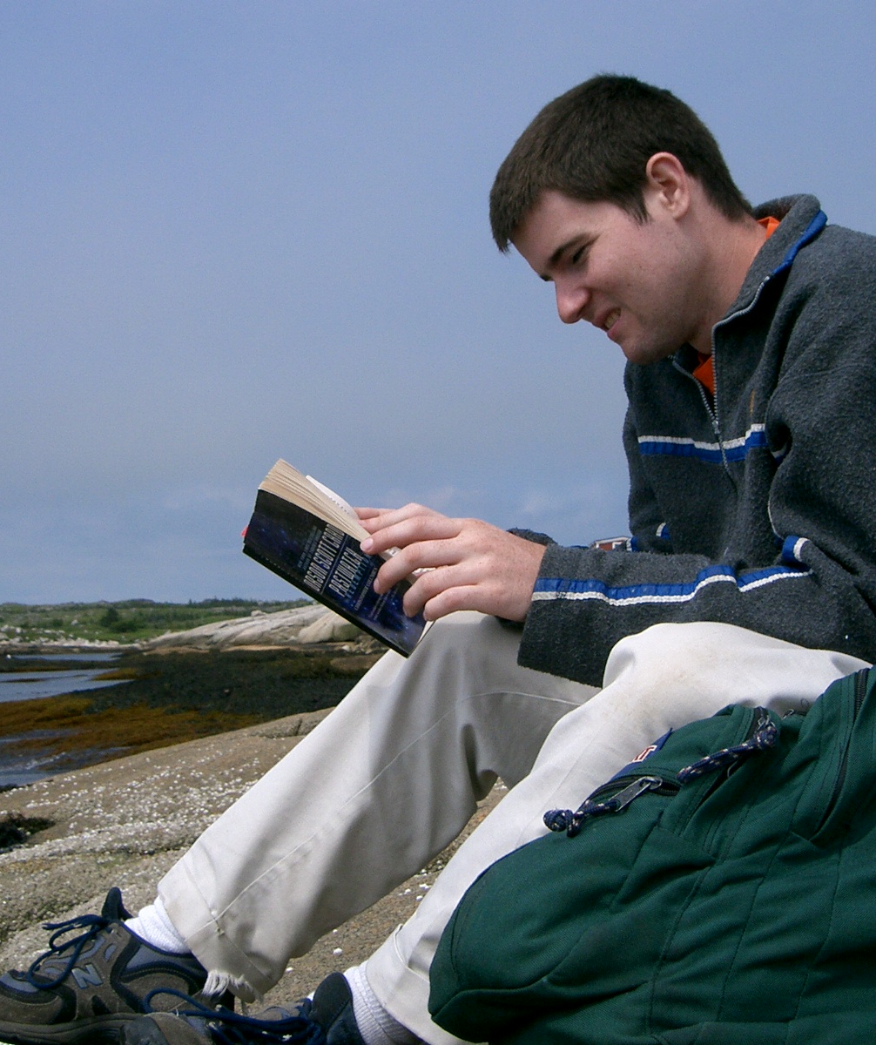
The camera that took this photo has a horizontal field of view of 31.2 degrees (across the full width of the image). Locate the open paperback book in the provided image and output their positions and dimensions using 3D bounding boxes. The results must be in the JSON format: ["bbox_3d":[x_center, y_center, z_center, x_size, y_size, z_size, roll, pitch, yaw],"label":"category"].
[{"bbox_3d":[-0.076,0.033,1.375,0.174,0.090,0.165,33,1,5],"label":"open paperback book"}]

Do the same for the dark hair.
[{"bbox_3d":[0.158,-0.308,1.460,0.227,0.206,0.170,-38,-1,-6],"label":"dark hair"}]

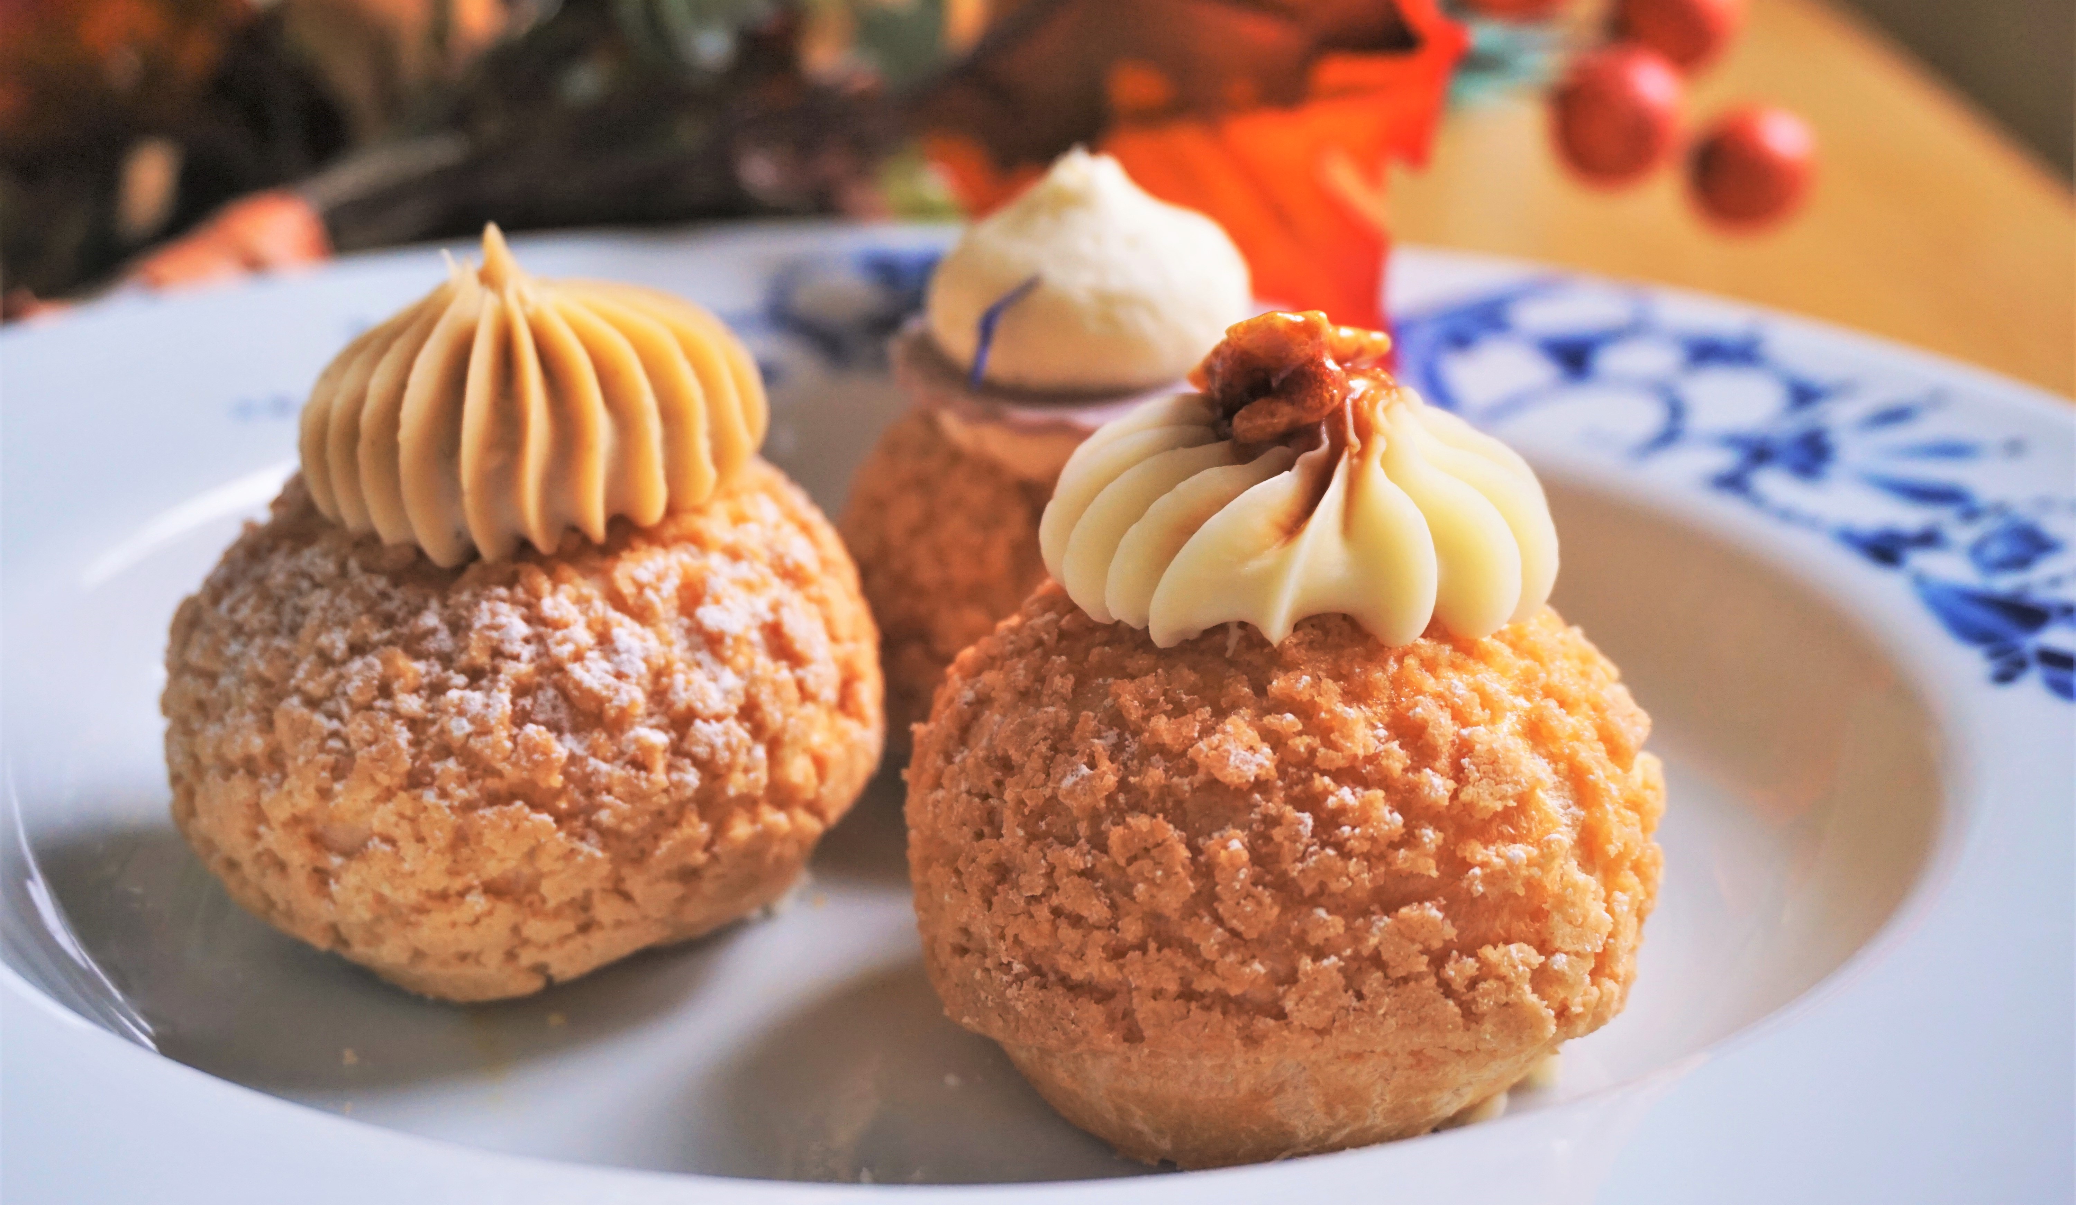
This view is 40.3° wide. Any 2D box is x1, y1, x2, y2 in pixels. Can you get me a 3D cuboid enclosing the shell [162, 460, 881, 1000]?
[{"bbox_3d":[-0.043,0.007,0.241,0.060,0.040,0.060,1,20,0],"label":"shell"}]

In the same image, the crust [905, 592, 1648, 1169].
[{"bbox_3d":[0.019,0.017,0.218,0.057,0.038,0.057,1,20,0],"label":"crust"}]

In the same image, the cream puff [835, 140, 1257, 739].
[{"bbox_3d":[0.005,-0.014,0.272,0.053,0.059,0.053,1,20,0],"label":"cream puff"}]

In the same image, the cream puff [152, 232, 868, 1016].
[{"bbox_3d":[-0.043,-0.002,0.237,0.060,0.059,0.060,1,20,0],"label":"cream puff"}]

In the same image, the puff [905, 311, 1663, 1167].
[{"bbox_3d":[0.019,0.007,0.214,0.057,0.059,0.057,1,20,0],"label":"puff"}]

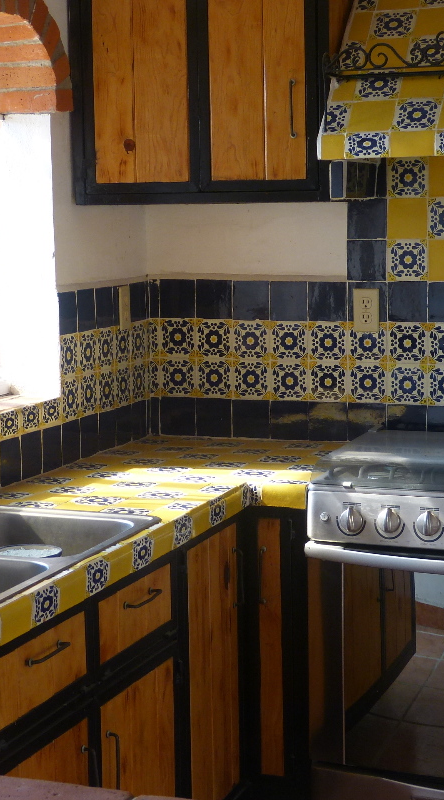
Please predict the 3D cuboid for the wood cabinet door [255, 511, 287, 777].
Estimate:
[{"bbox_3d":[0.117,0.571,3.559,0.054,0.605,0.020,2,6,21],"label":"wood cabinet door"}]

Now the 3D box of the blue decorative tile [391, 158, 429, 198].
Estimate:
[{"bbox_3d":[0.477,-0.572,3.939,0.105,0.105,0.008,2,7,21],"label":"blue decorative tile"}]

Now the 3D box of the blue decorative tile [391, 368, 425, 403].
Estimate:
[{"bbox_3d":[0.492,-0.040,4.075,0.106,0.106,0.010,2,6,21],"label":"blue decorative tile"}]

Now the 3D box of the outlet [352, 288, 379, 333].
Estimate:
[{"bbox_3d":[0.382,-0.236,4.067,0.070,0.114,0.012,2,7,20],"label":"outlet"}]

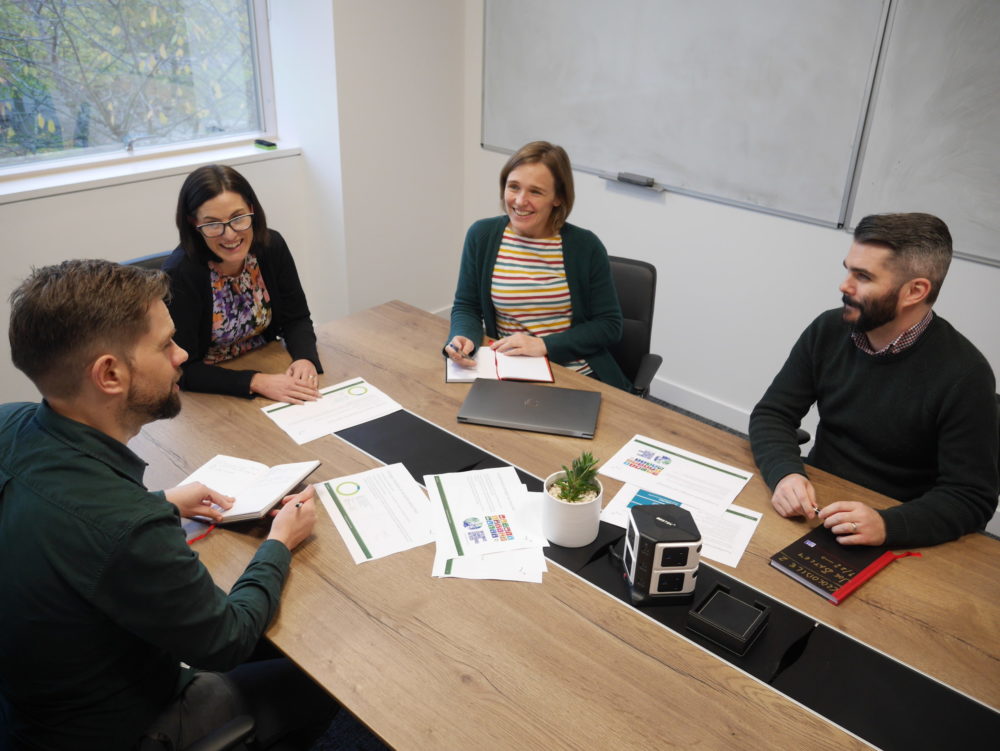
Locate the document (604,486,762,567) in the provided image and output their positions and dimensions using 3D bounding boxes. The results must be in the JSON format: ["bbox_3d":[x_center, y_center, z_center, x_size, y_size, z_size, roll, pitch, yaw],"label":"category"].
[{"bbox_3d":[0.386,0.300,1.729,0.297,0.003,0.210,16,30,26],"label":"document"}]

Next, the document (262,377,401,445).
[{"bbox_3d":[-0.434,0.085,2.100,0.297,0.003,0.210,-19,34,-36],"label":"document"}]

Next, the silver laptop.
[{"bbox_3d":[0.084,0.084,2.119,0.343,0.019,0.226,6,27,9],"label":"silver laptop"}]

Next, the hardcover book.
[{"bbox_3d":[0.663,0.365,1.606,0.215,0.015,0.148,-18,33,-34],"label":"hardcover book"}]

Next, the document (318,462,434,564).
[{"bbox_3d":[-0.250,0.283,1.718,0.210,0.003,0.297,-12,30,-25],"label":"document"}]

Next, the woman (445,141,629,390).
[{"bbox_3d":[0.120,-0.027,2.522,0.500,1.300,0.700,9,28,13],"label":"woman"}]

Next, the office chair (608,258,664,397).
[{"bbox_3d":[0.178,0.100,2.690,0.630,0.950,0.640,12,28,19],"label":"office chair"}]

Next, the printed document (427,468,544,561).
[{"bbox_3d":[-0.034,0.284,1.730,0.210,0.003,0.297,-5,27,-13],"label":"printed document"}]

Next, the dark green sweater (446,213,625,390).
[{"bbox_3d":[0.130,-0.164,2.483,0.520,0.600,0.470,11,28,18],"label":"dark green sweater"}]

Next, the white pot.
[{"bbox_3d":[0.148,0.273,1.650,0.117,0.108,0.117,2,27,-1],"label":"white pot"}]

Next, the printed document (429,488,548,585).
[{"bbox_3d":[-0.015,0.319,1.664,0.210,0.004,0.297,3,27,2],"label":"printed document"}]

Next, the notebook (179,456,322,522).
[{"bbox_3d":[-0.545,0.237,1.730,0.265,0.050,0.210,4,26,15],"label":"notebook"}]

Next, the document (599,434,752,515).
[{"bbox_3d":[0.408,0.226,1.879,0.297,0.003,0.210,18,31,29],"label":"document"}]

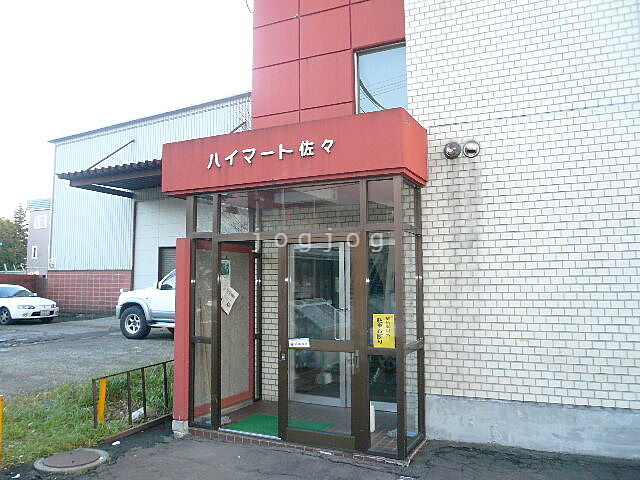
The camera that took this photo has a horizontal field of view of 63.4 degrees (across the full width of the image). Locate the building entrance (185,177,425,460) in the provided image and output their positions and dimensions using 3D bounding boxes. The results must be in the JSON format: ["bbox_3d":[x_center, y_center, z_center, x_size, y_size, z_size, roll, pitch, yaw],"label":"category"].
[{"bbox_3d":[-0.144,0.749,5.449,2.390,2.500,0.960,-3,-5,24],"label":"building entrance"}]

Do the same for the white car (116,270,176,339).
[{"bbox_3d":[-2.867,1.529,12.998,4.650,1.820,1.780,-2,-5,22],"label":"white car"}]

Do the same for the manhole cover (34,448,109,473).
[{"bbox_3d":[-2.280,2.045,4.749,0.630,0.050,0.630,0,-5,0],"label":"manhole cover"}]

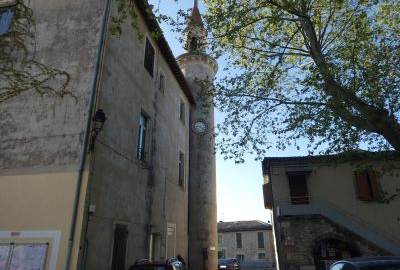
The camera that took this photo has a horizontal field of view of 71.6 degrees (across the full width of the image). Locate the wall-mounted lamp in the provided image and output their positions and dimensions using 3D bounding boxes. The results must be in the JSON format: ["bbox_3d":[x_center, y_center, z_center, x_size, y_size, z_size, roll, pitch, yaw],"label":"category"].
[{"bbox_3d":[-3.148,-0.166,8.426,0.420,1.260,0.620,13,-25,-30],"label":"wall-mounted lamp"}]

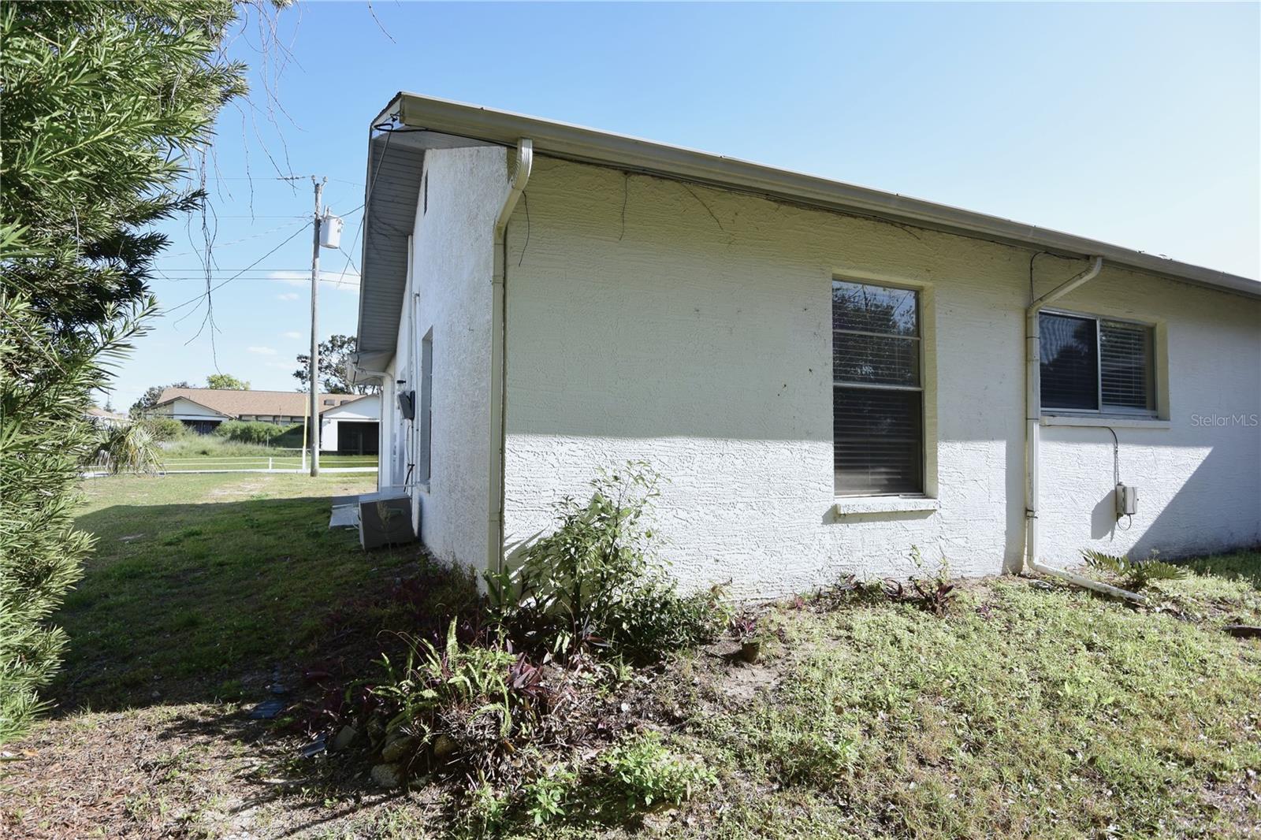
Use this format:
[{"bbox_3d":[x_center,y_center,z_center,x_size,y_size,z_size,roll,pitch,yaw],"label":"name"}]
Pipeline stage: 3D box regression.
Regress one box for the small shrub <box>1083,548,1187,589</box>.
[{"bbox_3d":[3.701,1.076,4.648,0.600,0.270,0.500,1,-3,-23],"label":"small shrub"}]

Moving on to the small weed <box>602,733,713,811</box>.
[{"bbox_3d":[0.086,1.137,2.080,0.340,0.180,0.290,1,-3,-23],"label":"small weed"}]

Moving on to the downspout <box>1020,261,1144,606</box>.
[{"bbox_3d":[3.334,0.024,4.672,0.100,2.430,0.800,1,-3,-23],"label":"downspout"}]

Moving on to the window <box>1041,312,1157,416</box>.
[{"bbox_3d":[4.185,-0.495,5.653,1.720,0.900,0.080,1,-3,-23],"label":"window"}]

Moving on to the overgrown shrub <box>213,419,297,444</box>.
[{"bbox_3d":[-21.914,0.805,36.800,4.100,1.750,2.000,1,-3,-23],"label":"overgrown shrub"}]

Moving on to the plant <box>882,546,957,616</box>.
[{"bbox_3d":[1.799,0.968,3.988,0.380,0.420,0.320,1,-3,-23],"label":"plant"}]

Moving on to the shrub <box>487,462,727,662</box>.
[{"bbox_3d":[-0.114,0.664,3.210,1.050,0.930,0.660,1,-3,-23],"label":"shrub"}]

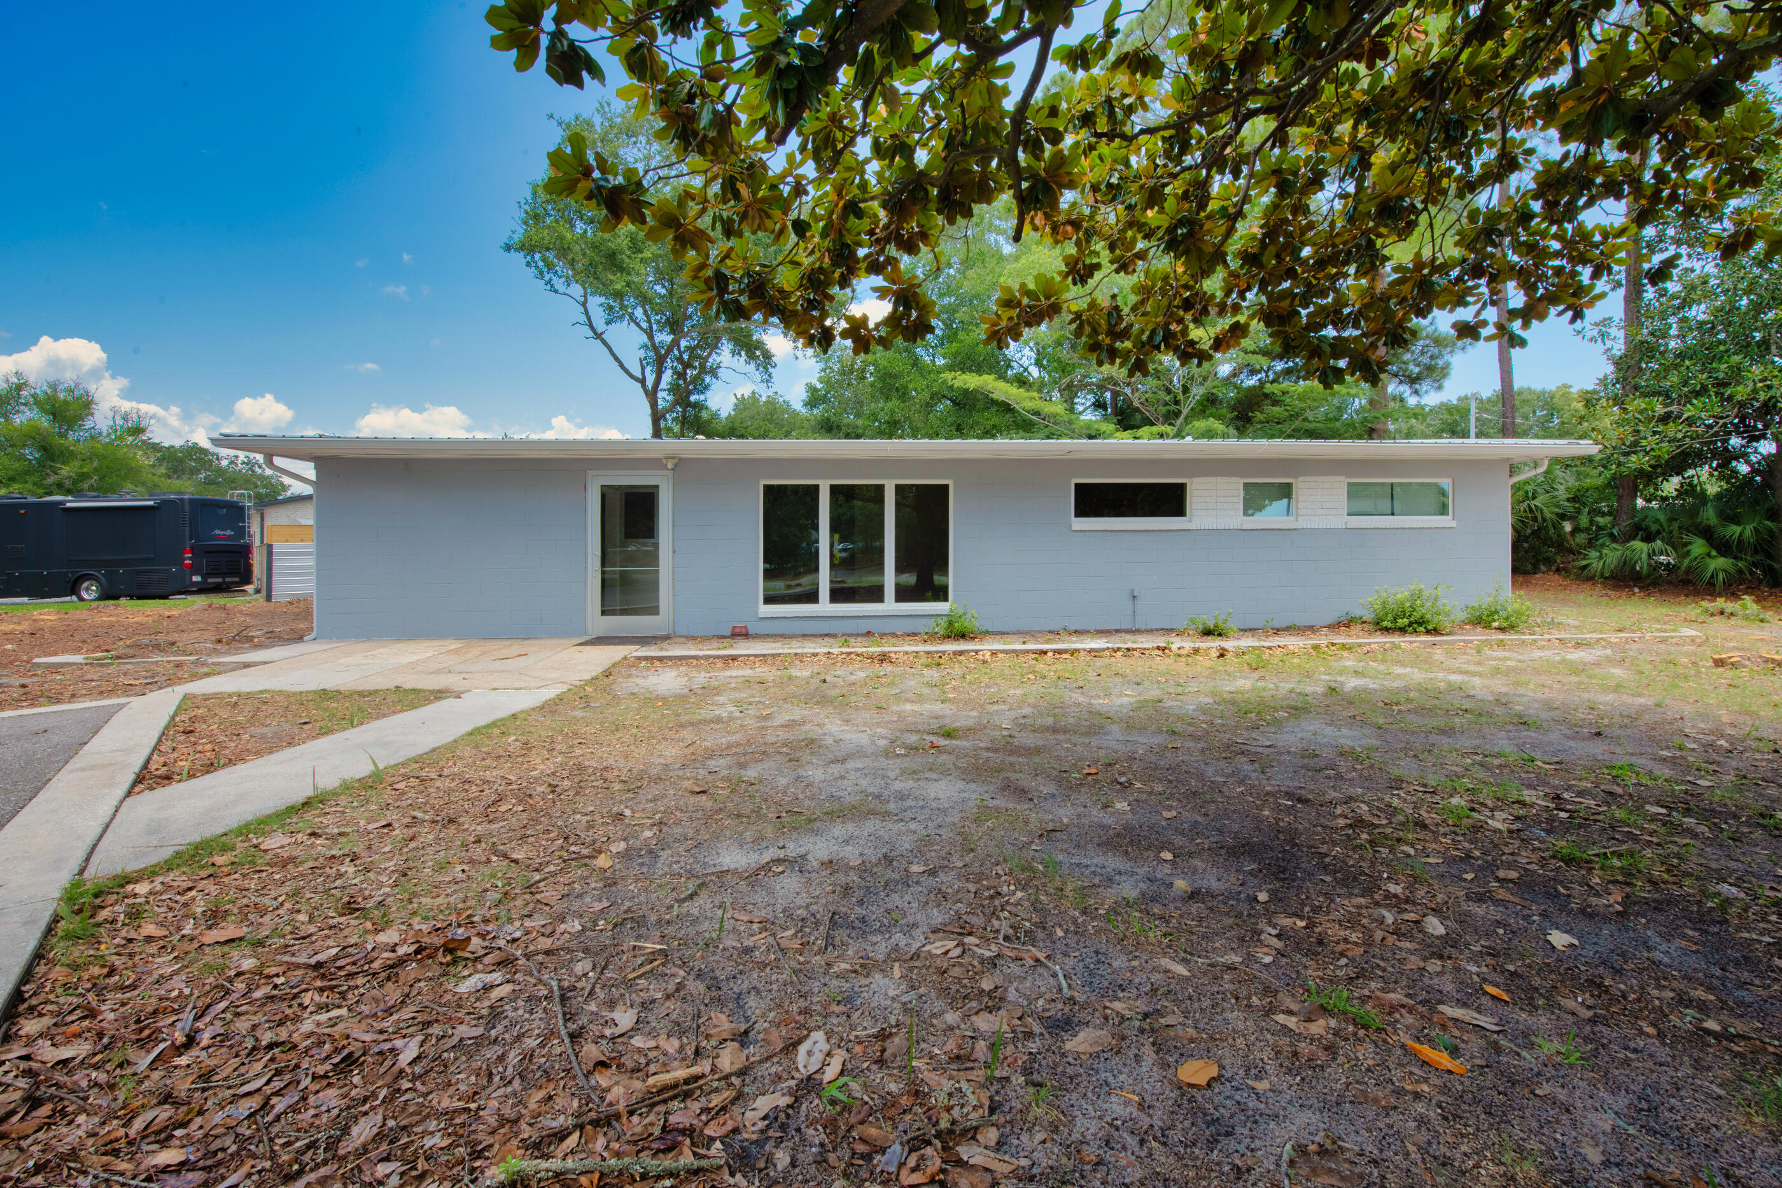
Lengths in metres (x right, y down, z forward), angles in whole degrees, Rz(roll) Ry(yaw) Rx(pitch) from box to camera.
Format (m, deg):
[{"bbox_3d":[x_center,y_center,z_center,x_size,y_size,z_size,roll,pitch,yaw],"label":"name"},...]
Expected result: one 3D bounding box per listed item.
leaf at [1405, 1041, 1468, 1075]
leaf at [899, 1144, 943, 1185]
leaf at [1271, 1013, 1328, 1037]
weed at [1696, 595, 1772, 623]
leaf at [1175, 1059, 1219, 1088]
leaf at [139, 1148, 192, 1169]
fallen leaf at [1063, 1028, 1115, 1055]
[{"bbox_3d":[1.414,1.202,1.799,0.068,0.025,0.125,-2,4,-27],"label":"leaf"},{"bbox_3d":[0.062,1.213,1.471,0.100,0.035,0.062,-2,4,-34],"label":"leaf"},{"bbox_3d":[1.147,1.197,1.922,0.151,0.020,0.068,0,3,8],"label":"leaf"},{"bbox_3d":[14.124,0.256,11.600,0.750,0.330,0.620,0,3,0],"label":"weed"},{"bbox_3d":[0.776,1.207,1.752,0.128,0.020,0.073,-3,4,-38],"label":"leaf"},{"bbox_3d":[-1.559,1.217,1.493,0.090,0.030,0.057,0,3,-2],"label":"leaf"},{"bbox_3d":[0.538,1.198,1.855,0.076,0.022,0.132,3,4,42],"label":"fallen leaf"}]

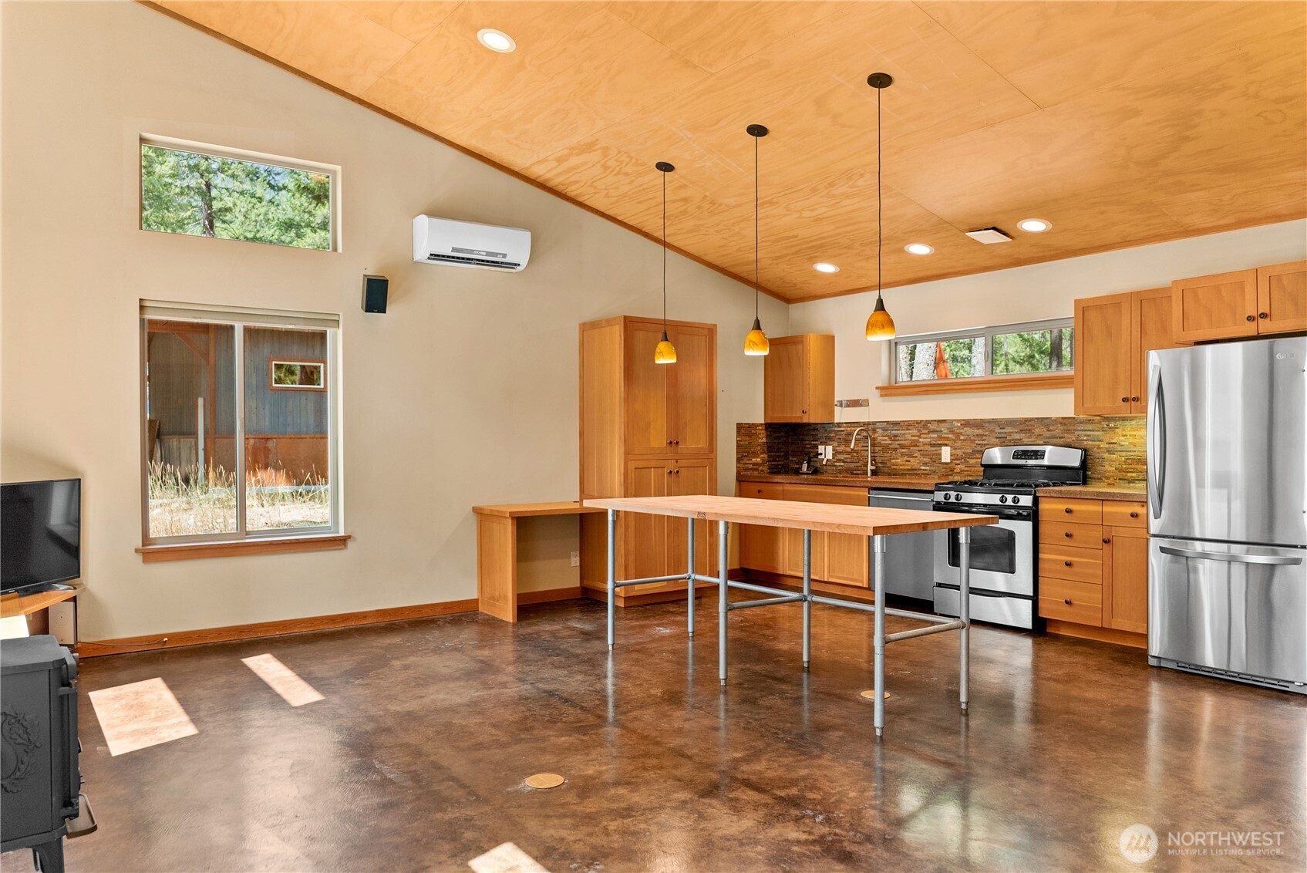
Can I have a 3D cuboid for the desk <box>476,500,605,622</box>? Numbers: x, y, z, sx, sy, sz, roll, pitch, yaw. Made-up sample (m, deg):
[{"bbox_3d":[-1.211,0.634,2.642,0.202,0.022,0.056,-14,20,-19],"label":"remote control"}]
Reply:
[{"bbox_3d":[-0.754,0.883,6.306,0.910,0.753,0.619,0,0,-35],"label":"desk"}]

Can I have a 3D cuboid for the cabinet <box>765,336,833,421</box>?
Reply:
[{"bbox_3d":[1.300,-0.504,7.788,0.310,0.778,0.549,0,0,-35],"label":"cabinet"}]

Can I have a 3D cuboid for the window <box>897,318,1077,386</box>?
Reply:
[{"bbox_3d":[2.574,-0.638,6.777,0.101,0.404,1.838,0,0,-36],"label":"window"}]

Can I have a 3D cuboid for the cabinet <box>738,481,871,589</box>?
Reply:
[{"bbox_3d":[1.447,0.774,7.333,0.600,0.765,1.459,0,0,-35],"label":"cabinet"}]

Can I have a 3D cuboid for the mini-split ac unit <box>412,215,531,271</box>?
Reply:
[{"bbox_3d":[-1.272,-1.363,6.182,0.795,0.284,0.235,0,0,-35],"label":"mini-split ac unit"}]

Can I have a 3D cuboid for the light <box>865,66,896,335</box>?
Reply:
[{"bbox_3d":[1.153,-1.161,4.424,0.150,1.330,0.150,0,0,0],"label":"light"}]

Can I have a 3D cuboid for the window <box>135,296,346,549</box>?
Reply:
[{"bbox_3d":[-2.639,-0.080,5.647,1.192,1.506,0.111,0,0,-36],"label":"window"}]

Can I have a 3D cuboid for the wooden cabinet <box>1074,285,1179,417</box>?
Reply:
[{"bbox_3d":[3.007,-0.497,5.332,0.330,0.732,0.707,0,0,-35],"label":"wooden cabinet"}]

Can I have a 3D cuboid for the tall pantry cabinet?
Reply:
[{"bbox_3d":[-0.034,0.191,7.052,0.914,2.184,0.633,0,0,-36],"label":"tall pantry cabinet"}]

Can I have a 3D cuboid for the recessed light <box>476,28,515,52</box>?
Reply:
[{"bbox_3d":[-0.897,-2.260,4.977,0.202,0.030,0.202,11,-8,2],"label":"recessed light"}]

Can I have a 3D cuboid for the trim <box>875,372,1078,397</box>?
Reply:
[{"bbox_3d":[2.492,-0.380,6.741,0.076,0.091,1.899,0,0,-36],"label":"trim"}]

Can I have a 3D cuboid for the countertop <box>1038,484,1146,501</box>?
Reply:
[{"bbox_3d":[2.978,0.362,5.510,0.658,0.049,0.793,0,0,-36],"label":"countertop"}]

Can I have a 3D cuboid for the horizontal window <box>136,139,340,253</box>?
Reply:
[{"bbox_3d":[-2.573,-1.498,5.489,1.152,0.570,0.100,0,0,-35],"label":"horizontal window"}]

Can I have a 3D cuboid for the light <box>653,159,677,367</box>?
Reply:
[{"bbox_3d":[0.082,-1.163,5.872,0.150,1.340,0.150,0,0,0],"label":"light"}]

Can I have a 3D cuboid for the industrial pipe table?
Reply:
[{"bbox_3d":[0.583,0.820,4.557,0.914,0.899,2.111,0,0,-38],"label":"industrial pipe table"}]

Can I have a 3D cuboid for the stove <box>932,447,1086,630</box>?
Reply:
[{"bbox_3d":[2.402,0.661,5.918,0.657,1.175,0.765,0,0,-35],"label":"stove"}]

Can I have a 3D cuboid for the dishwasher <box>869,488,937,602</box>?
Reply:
[{"bbox_3d":[2.092,0.813,6.694,0.596,0.818,0.600,0,0,-36],"label":"dishwasher"}]

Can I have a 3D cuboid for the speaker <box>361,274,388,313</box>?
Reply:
[{"bbox_3d":[-1.903,-0.976,5.950,0.146,0.232,0.141,0,13,-29],"label":"speaker"}]

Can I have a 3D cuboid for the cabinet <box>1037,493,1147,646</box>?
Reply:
[{"bbox_3d":[2.983,0.825,5.504,0.657,0.878,0.783,0,0,-36],"label":"cabinet"}]

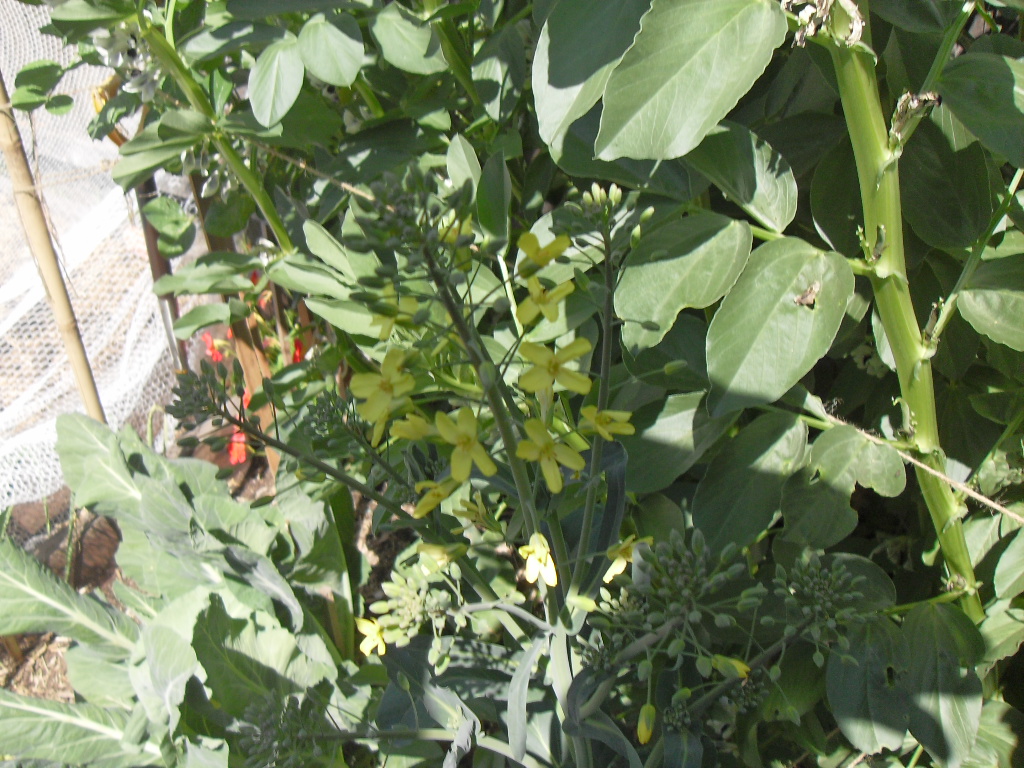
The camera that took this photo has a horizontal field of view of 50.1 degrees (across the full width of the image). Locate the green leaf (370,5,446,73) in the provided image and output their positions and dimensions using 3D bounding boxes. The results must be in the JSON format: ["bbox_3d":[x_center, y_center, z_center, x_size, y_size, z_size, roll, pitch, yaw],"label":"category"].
[{"bbox_3d":[-0.059,-0.196,0.620,0.039,0.015,0.062,-30,65,-11],"label":"green leaf"}]

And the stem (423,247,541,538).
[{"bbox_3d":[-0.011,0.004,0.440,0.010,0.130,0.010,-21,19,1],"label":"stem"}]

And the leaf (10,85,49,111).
[{"bbox_3d":[-0.265,-0.157,0.600,0.021,0.006,0.017,3,54,9],"label":"leaf"}]

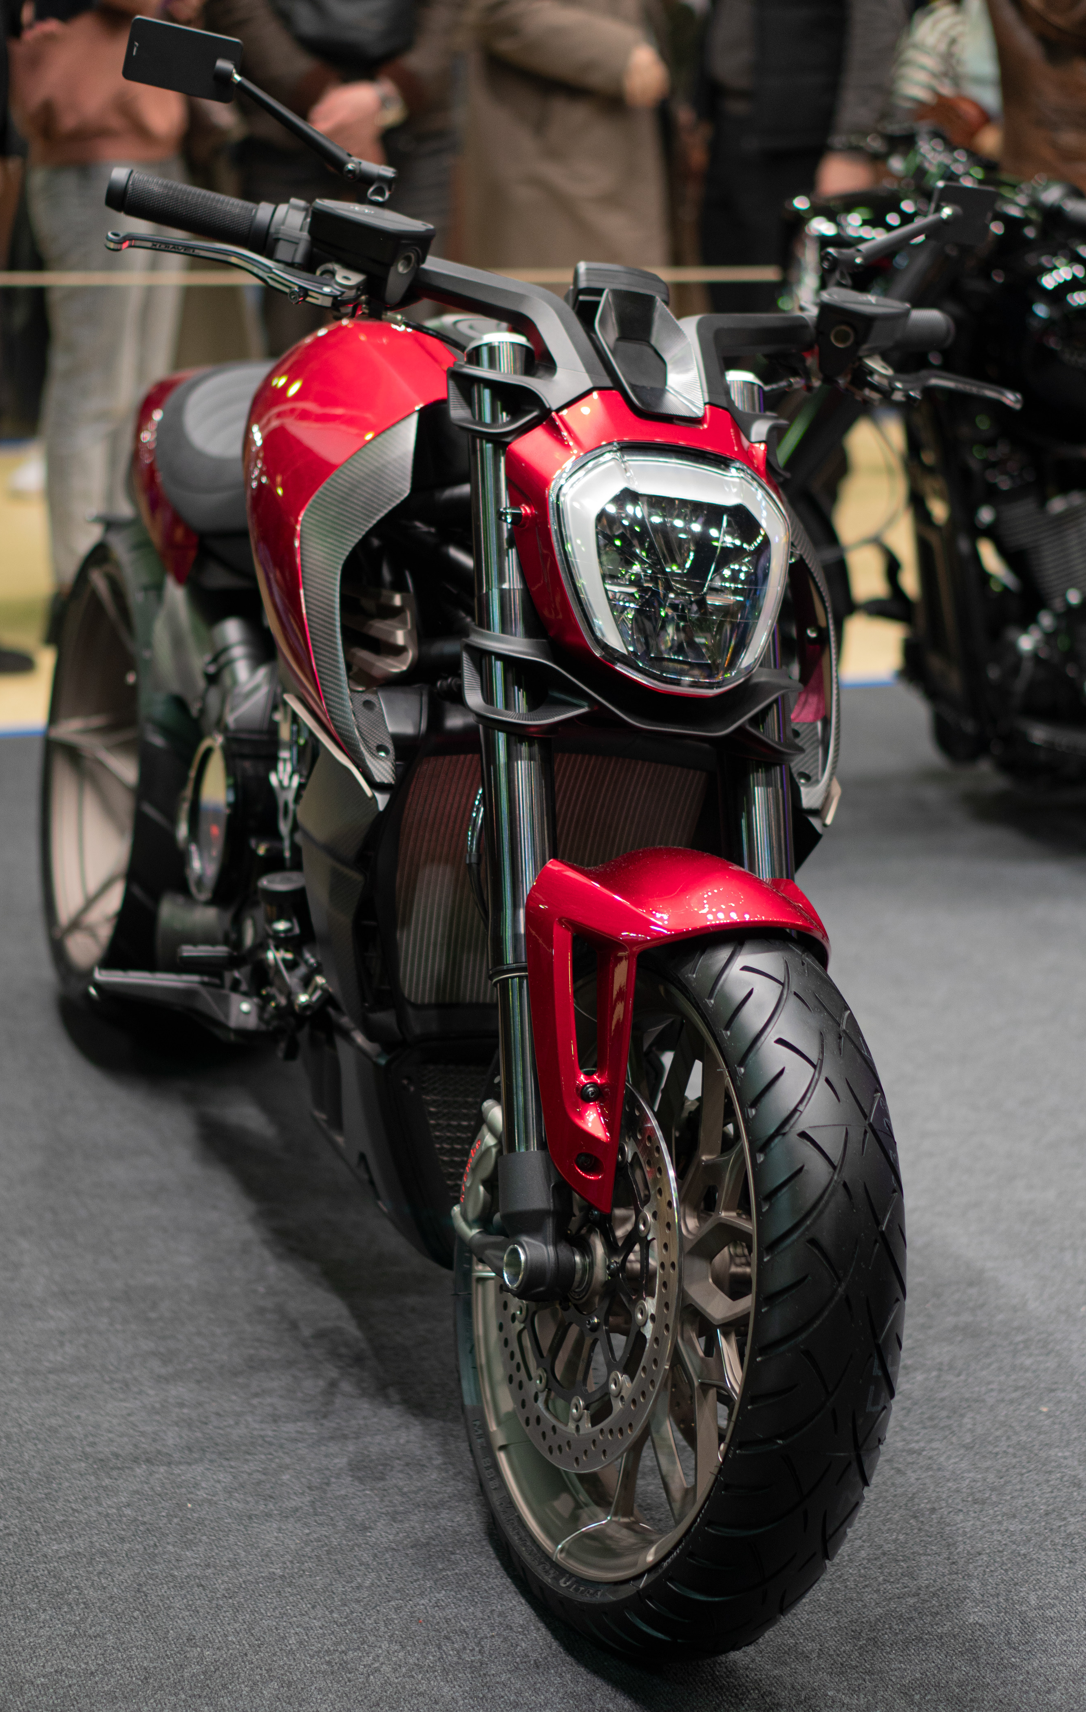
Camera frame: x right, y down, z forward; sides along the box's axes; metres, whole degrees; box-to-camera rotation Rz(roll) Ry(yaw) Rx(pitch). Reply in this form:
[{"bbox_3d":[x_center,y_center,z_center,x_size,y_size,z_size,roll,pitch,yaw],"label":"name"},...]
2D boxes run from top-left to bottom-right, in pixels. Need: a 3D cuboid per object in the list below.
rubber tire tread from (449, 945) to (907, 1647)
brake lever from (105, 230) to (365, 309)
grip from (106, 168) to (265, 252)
[{"bbox_3d":[0.100,0.341,2.947,0.128,0.634,0.634,6,11,-25],"label":"rubber tire tread"},{"bbox_3d":[-0.263,-0.506,3.049,0.224,0.034,0.060,8,11,-4],"label":"brake lever"},{"bbox_3d":[-0.316,-0.572,3.148,0.139,0.042,0.042,13,10,-5],"label":"grip"}]

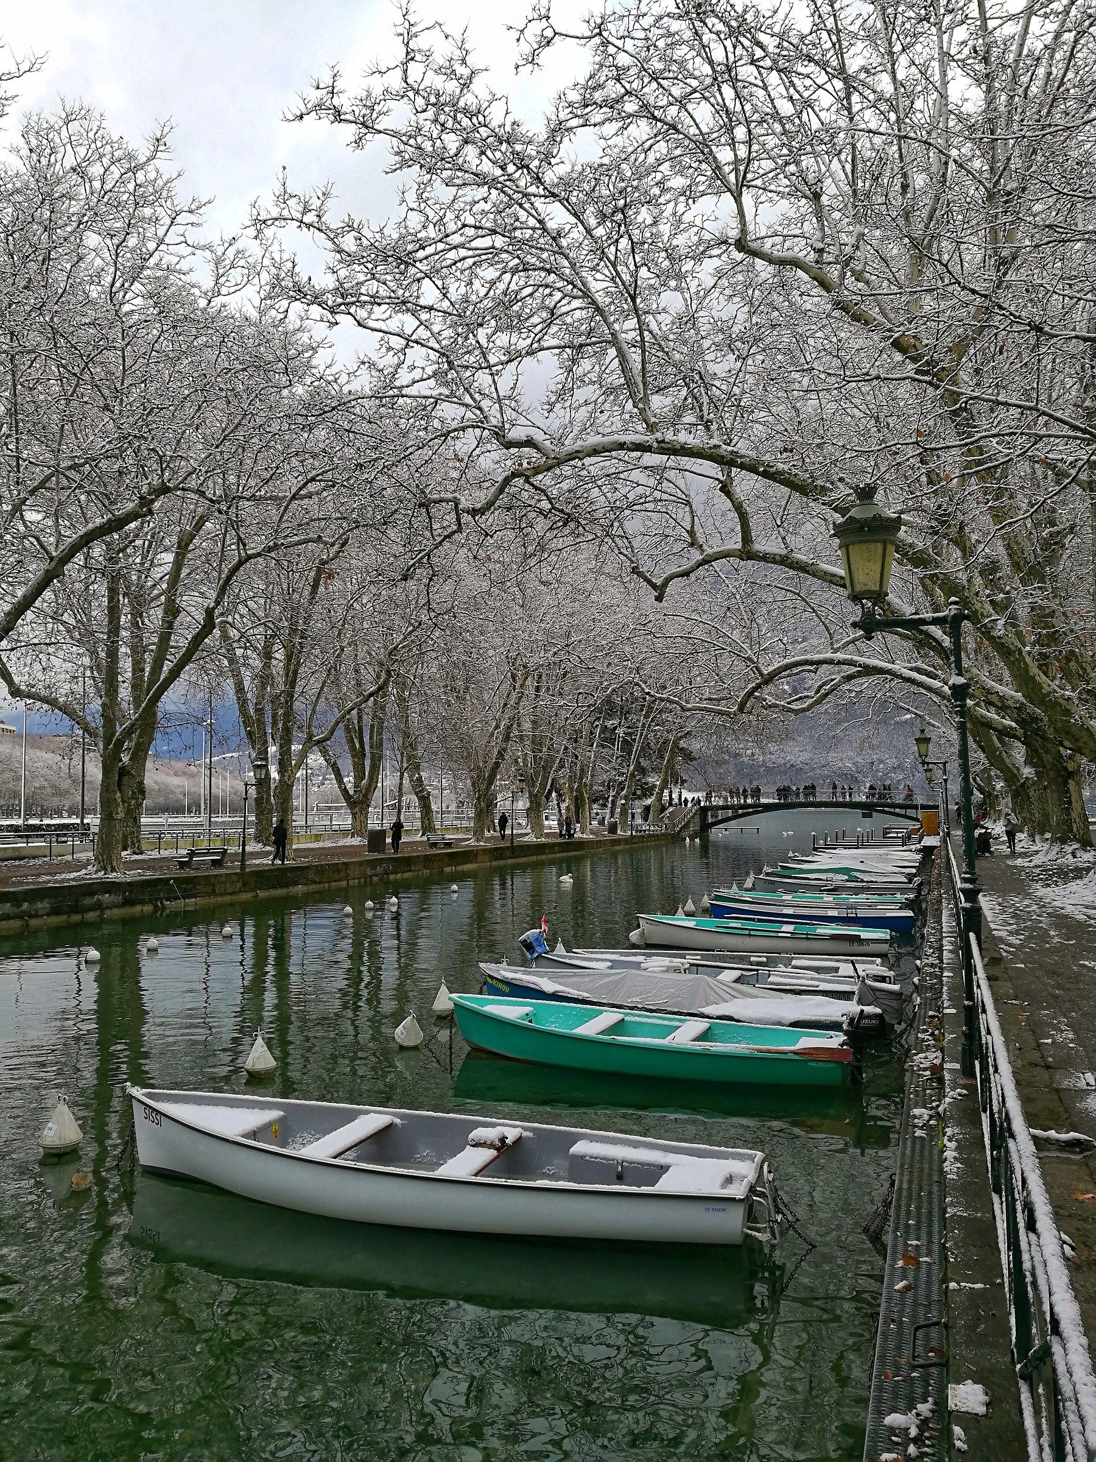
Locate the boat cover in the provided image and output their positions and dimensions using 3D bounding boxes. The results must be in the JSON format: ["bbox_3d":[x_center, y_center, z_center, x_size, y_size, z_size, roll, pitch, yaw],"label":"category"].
[{"bbox_3d":[1.430,3.423,14.852,5.000,0.500,1.600,-1,-4,20],"label":"boat cover"}]

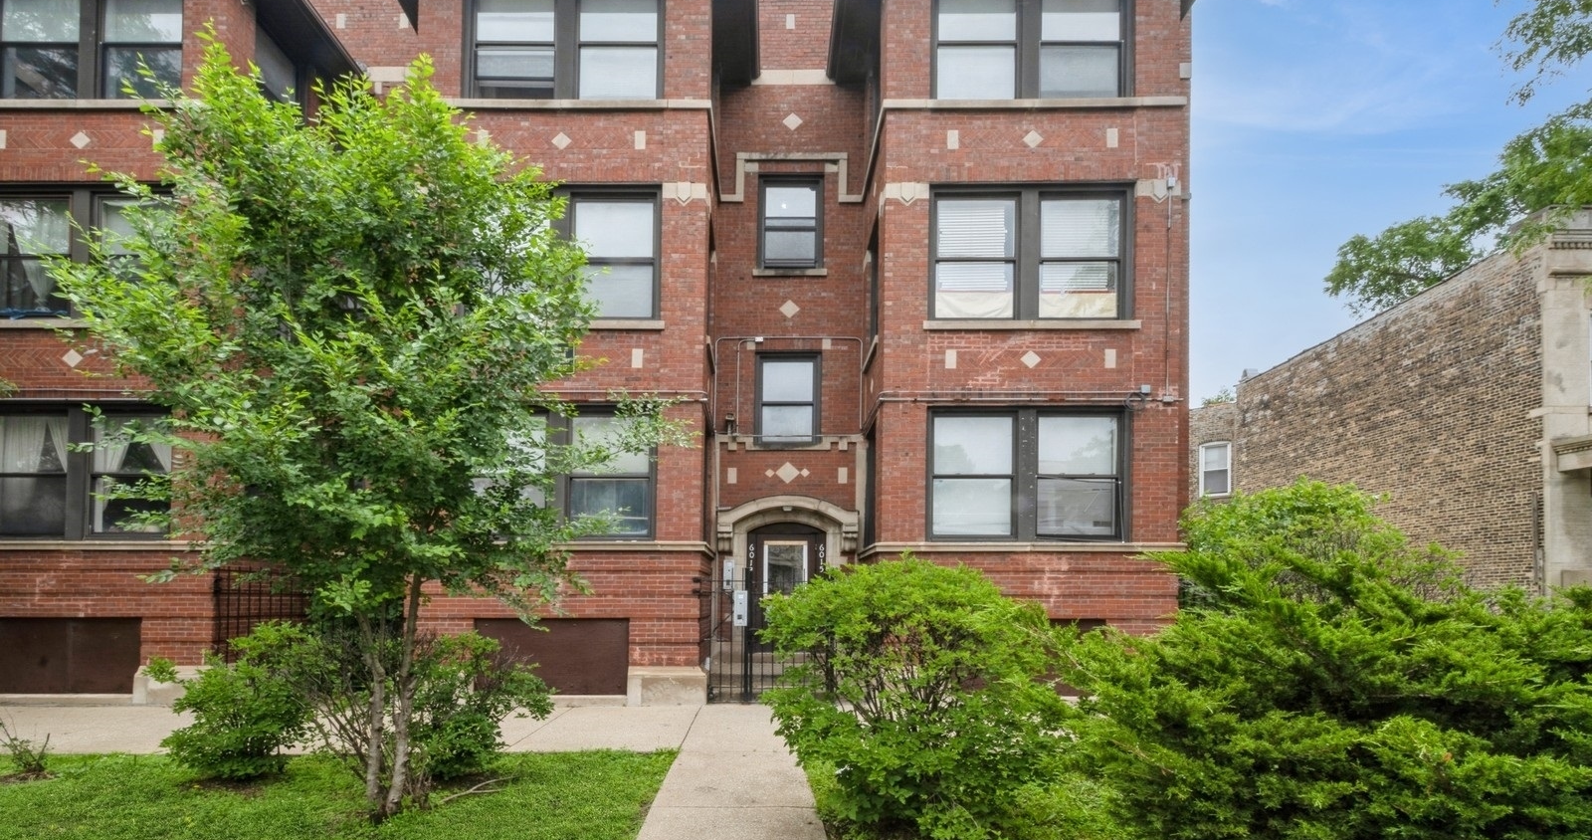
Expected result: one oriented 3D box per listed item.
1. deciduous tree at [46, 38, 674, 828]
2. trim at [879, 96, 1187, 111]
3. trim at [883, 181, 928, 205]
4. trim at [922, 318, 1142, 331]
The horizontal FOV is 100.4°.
[{"bbox_3d":[-2.953,0.055,4.550,4.327,5.365,3.600,1,0,0],"label":"deciduous tree"},{"bbox_3d":[3.260,-4.342,9.100,4.150,0.140,0.180,1,-1,0],"label":"trim"},{"bbox_3d":[1.540,-3.192,9.330,0.648,0.332,0.120,1,0,0],"label":"trim"},{"bbox_3d":[3.247,-1.297,9.100,2.980,0.130,0.160,1,-1,0],"label":"trim"}]

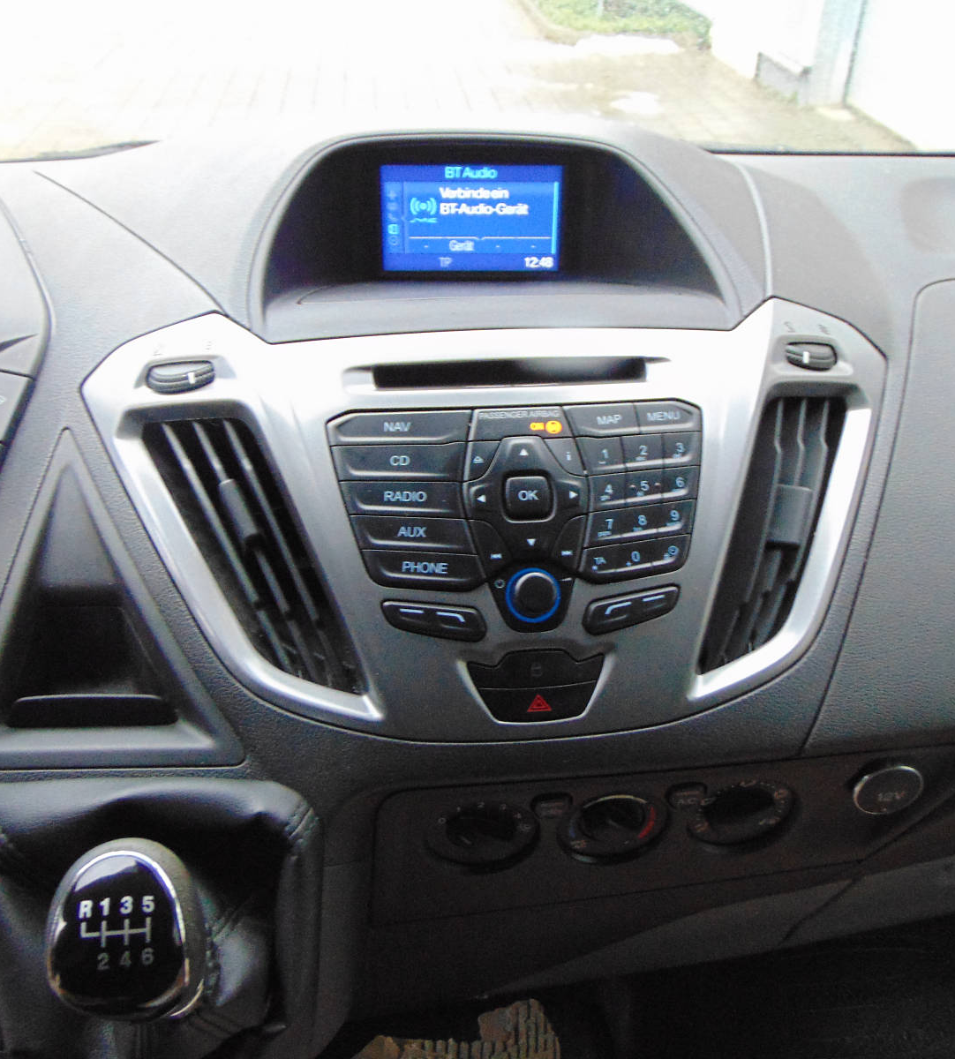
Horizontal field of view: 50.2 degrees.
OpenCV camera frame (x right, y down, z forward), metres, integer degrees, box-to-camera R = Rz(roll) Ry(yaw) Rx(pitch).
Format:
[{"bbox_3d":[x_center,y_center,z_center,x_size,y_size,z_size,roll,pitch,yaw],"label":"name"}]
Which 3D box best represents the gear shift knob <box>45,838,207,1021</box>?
[{"bbox_3d":[-0.142,0.164,0.415,0.056,0.070,0.056,-3,47,-7],"label":"gear shift knob"}]

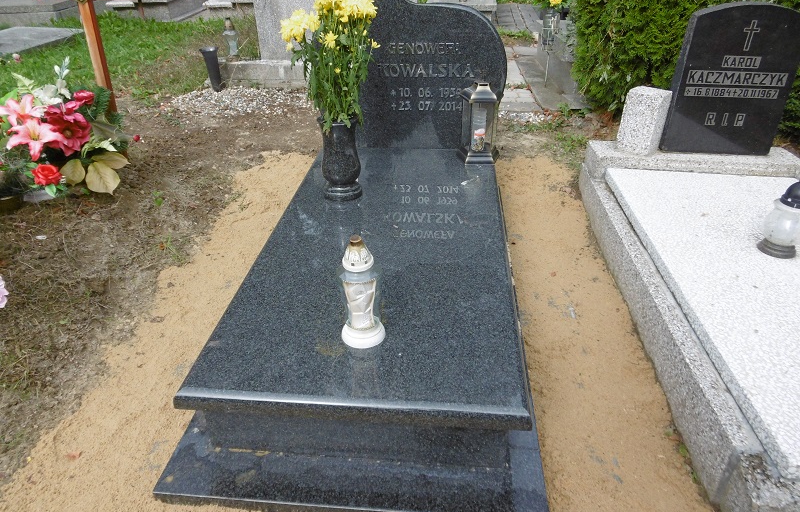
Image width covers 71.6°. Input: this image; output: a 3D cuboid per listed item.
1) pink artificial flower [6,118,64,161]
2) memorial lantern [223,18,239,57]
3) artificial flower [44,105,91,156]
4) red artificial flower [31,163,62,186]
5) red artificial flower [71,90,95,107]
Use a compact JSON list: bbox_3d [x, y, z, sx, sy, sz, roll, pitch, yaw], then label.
[{"bbox_3d":[-1.759,-0.561,2.670,0.220,0.190,0.100,-16,14,-22],"label":"pink artificial flower"},{"bbox_3d":[-1.412,-1.807,4.620,0.115,0.319,0.115,2,31,5],"label":"memorial lantern"},{"bbox_3d":[-1.642,-0.620,2.740,0.195,0.240,0.110,-14,14,-20],"label":"artificial flower"},{"bbox_3d":[-1.721,-0.397,2.700,0.122,0.105,0.080,-16,-1,-22],"label":"red artificial flower"},{"bbox_3d":[-1.603,-0.795,2.800,0.105,0.075,0.075,-13,-2,-19],"label":"red artificial flower"}]

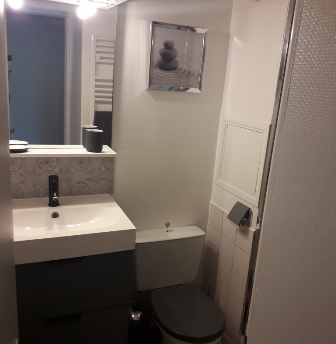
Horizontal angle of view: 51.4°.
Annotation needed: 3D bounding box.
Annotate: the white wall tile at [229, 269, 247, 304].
[{"bbox_3d":[0.413,0.665,2.042,0.010,0.150,0.150,-2,15,-24],"label":"white wall tile"}]

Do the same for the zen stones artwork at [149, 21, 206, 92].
[{"bbox_3d":[0.052,-0.623,1.931,0.340,0.348,0.025,-2,15,-24],"label":"zen stones artwork"}]

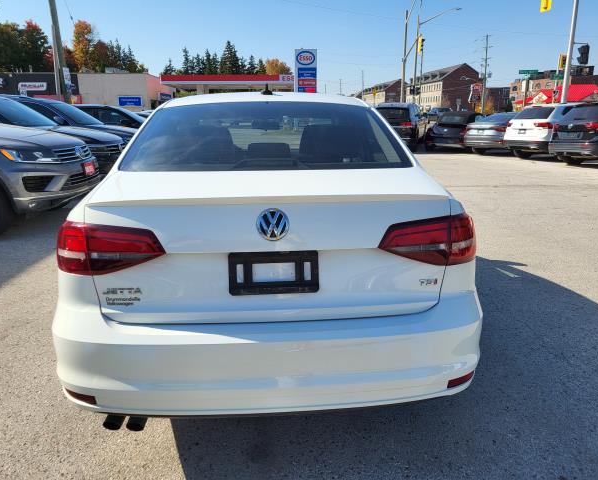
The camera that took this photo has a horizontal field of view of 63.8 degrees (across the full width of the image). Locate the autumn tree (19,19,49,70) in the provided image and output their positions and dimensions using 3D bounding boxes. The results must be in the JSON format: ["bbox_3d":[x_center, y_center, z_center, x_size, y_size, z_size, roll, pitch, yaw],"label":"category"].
[{"bbox_3d":[-31.468,-20.419,58.716,5.200,11.790,5.200,0,15,0],"label":"autumn tree"}]

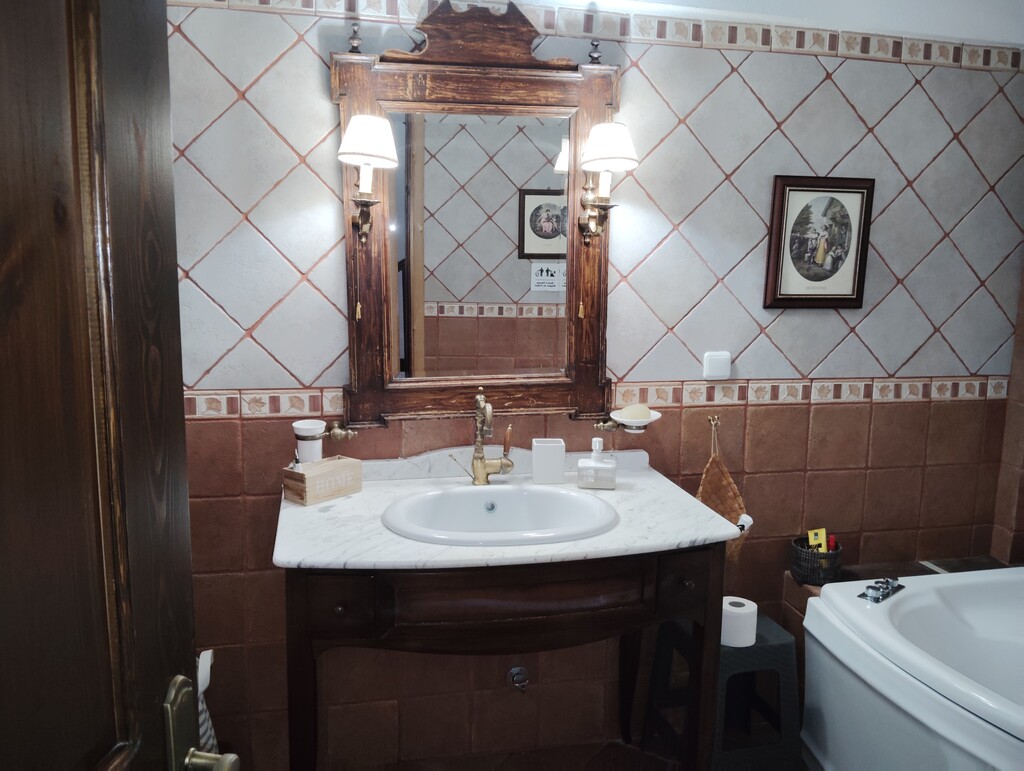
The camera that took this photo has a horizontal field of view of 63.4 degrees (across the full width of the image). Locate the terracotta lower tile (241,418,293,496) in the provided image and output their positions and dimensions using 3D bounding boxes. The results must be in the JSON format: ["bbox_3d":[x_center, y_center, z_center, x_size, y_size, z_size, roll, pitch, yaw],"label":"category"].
[{"bbox_3d":[-0.606,0.181,2.187,0.200,0.200,0.012,-1,9,-12],"label":"terracotta lower tile"}]

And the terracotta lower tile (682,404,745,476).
[{"bbox_3d":[0.585,0.159,2.420,0.200,0.200,0.010,-1,9,-12],"label":"terracotta lower tile"}]

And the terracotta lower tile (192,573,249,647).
[{"bbox_3d":[-0.790,0.579,2.141,0.195,0.202,0.014,-1,8,-12],"label":"terracotta lower tile"}]

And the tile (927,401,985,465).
[{"bbox_3d":[1.376,0.146,2.584,0.198,0.198,0.011,-1,8,-12],"label":"tile"}]

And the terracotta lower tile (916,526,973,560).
[{"bbox_3d":[1.379,0.505,2.651,0.200,0.105,0.010,-1,9,-12],"label":"terracotta lower tile"}]

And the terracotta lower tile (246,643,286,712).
[{"bbox_3d":[-0.600,0.772,2.212,0.200,0.200,0.014,-1,8,-12],"label":"terracotta lower tile"}]

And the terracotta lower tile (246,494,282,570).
[{"bbox_3d":[-0.603,0.386,2.198,0.200,0.200,0.010,-1,9,-12],"label":"terracotta lower tile"}]

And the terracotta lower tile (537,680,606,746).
[{"bbox_3d":[0.172,0.944,2.409,0.197,0.195,0.014,-1,8,-12],"label":"terracotta lower tile"}]

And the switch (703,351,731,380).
[{"bbox_3d":[0.586,-0.056,2.371,0.078,0.080,0.020,-1,9,-12],"label":"switch"}]

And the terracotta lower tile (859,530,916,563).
[{"bbox_3d":[1.174,0.504,2.592,0.198,0.105,0.011,-1,8,-12],"label":"terracotta lower tile"}]

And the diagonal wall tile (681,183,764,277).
[{"bbox_3d":[0.595,-0.436,2.324,0.200,0.200,0.010,-45,15,-2],"label":"diagonal wall tile"}]

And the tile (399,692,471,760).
[{"bbox_3d":[-0.219,0.983,2.380,0.200,0.197,0.010,-1,9,-12],"label":"tile"}]

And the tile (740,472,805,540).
[{"bbox_3d":[0.781,0.356,2.482,0.198,0.198,0.011,-1,8,-12],"label":"tile"}]

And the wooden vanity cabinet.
[{"bbox_3d":[-0.042,0.725,2.056,0.958,0.814,0.590,-1,9,-12],"label":"wooden vanity cabinet"}]

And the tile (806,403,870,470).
[{"bbox_3d":[0.997,0.155,2.533,0.200,0.200,0.012,-1,9,-12],"label":"tile"}]

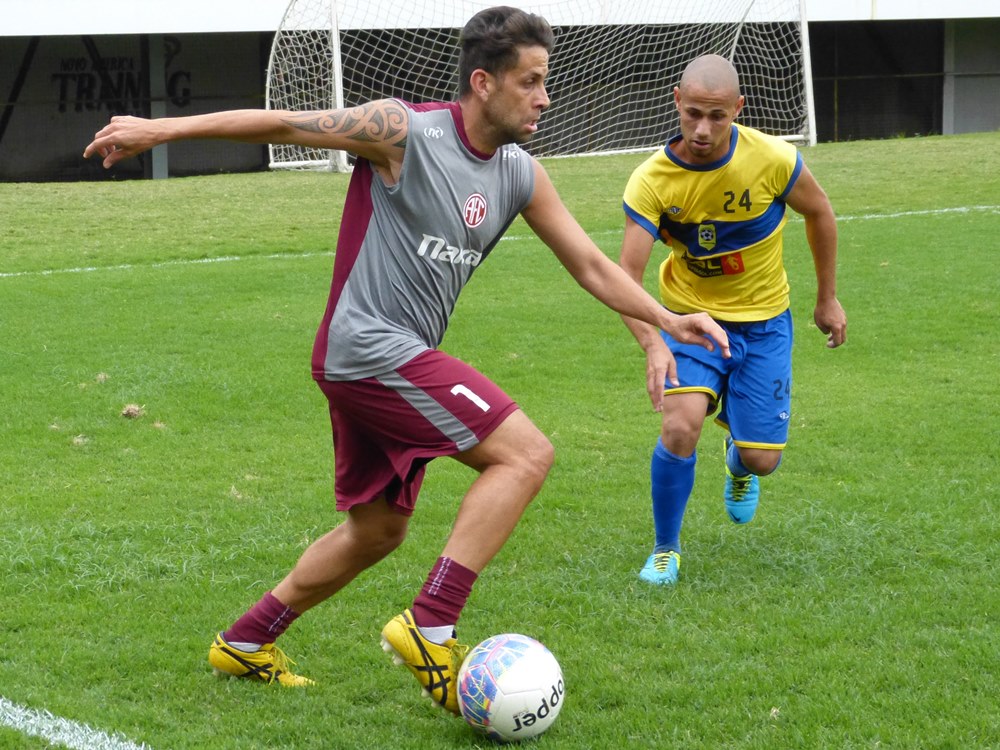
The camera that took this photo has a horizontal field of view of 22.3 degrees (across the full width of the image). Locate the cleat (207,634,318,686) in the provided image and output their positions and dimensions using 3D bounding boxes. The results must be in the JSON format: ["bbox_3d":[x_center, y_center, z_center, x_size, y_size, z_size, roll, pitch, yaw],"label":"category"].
[{"bbox_3d":[-0.529,0.631,5.620,0.270,0.100,0.100,13,6,12],"label":"cleat"}]

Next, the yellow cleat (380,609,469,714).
[{"bbox_3d":[-0.145,0.604,5.320,0.105,0.270,0.100,-39,12,0],"label":"yellow cleat"}]

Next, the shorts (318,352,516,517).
[{"bbox_3d":[-0.177,0.112,5.320,0.410,0.355,0.370,2,8,13],"label":"shorts"}]

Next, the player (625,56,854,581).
[{"bbox_3d":[0.617,-0.167,6.748,0.570,1.400,0.700,2,8,18],"label":"player"}]

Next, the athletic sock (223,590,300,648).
[{"bbox_3d":[-0.527,0.540,5.620,0.105,0.135,0.090,46,5,9],"label":"athletic sock"}]

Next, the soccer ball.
[{"bbox_3d":[0.023,0.642,5.220,0.220,0.220,0.220,0,8,0],"label":"soccer ball"}]

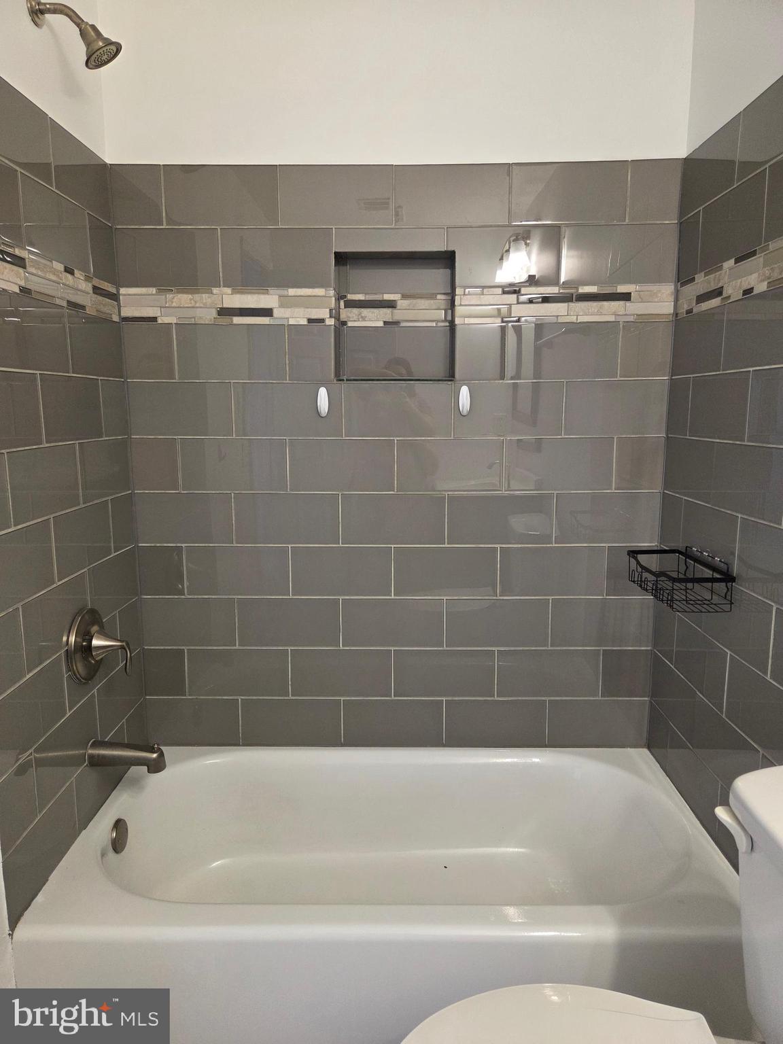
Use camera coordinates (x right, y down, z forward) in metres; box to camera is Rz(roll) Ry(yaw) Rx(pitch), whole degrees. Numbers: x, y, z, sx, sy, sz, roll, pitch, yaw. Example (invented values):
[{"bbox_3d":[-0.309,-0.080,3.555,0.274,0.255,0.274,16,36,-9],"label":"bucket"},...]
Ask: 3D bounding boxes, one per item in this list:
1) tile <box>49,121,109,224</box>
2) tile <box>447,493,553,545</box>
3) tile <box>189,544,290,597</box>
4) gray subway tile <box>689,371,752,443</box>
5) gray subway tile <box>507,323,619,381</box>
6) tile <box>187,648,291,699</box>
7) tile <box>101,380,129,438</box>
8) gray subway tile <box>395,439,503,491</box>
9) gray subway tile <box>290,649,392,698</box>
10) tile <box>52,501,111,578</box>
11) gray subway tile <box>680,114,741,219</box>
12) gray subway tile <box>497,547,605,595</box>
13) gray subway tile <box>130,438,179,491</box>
[{"bbox_3d":[-0.751,-0.841,1.689,0.010,0.154,0.319,0,9,1],"label":"tile"},{"bbox_3d":[0.310,-0.008,1.976,0.302,0.149,0.009,0,9,1],"label":"tile"},{"bbox_3d":[-0.453,0.144,2.022,0.303,0.152,0.010,0,9,1],"label":"tile"},{"bbox_3d":[0.760,-0.267,1.611,0.010,0.151,0.302,0,10,1],"label":"gray subway tile"},{"bbox_3d":[0.467,-0.464,1.895,0.302,0.151,0.010,0,10,1],"label":"gray subway tile"},{"bbox_3d":[-0.454,0.450,2.068,0.303,0.152,0.009,0,9,1],"label":"tile"},{"bbox_3d":[-0.750,-0.305,1.871,0.010,0.152,0.158,0,9,1],"label":"tile"},{"bbox_3d":[0.165,-0.159,1.953,0.302,0.151,0.010,0,10,1],"label":"gray subway tile"},{"bbox_3d":[-0.148,0.449,2.061,0.302,0.151,0.010,0,10,1],"label":"gray subway tile"},{"bbox_3d":[-0.746,0.041,1.683,0.010,0.151,0.302,0,9,1],"label":"tile"},{"bbox_3d":[0.766,-0.842,1.668,0.010,0.154,0.310,0,9,1],"label":"gray subway tile"},{"bbox_3d":[0.466,0.143,2.003,0.303,0.152,0.009,0,9,1],"label":"gray subway tile"},{"bbox_3d":[-0.668,-0.162,1.967,0.136,0.151,0.010,0,10,1],"label":"gray subway tile"}]

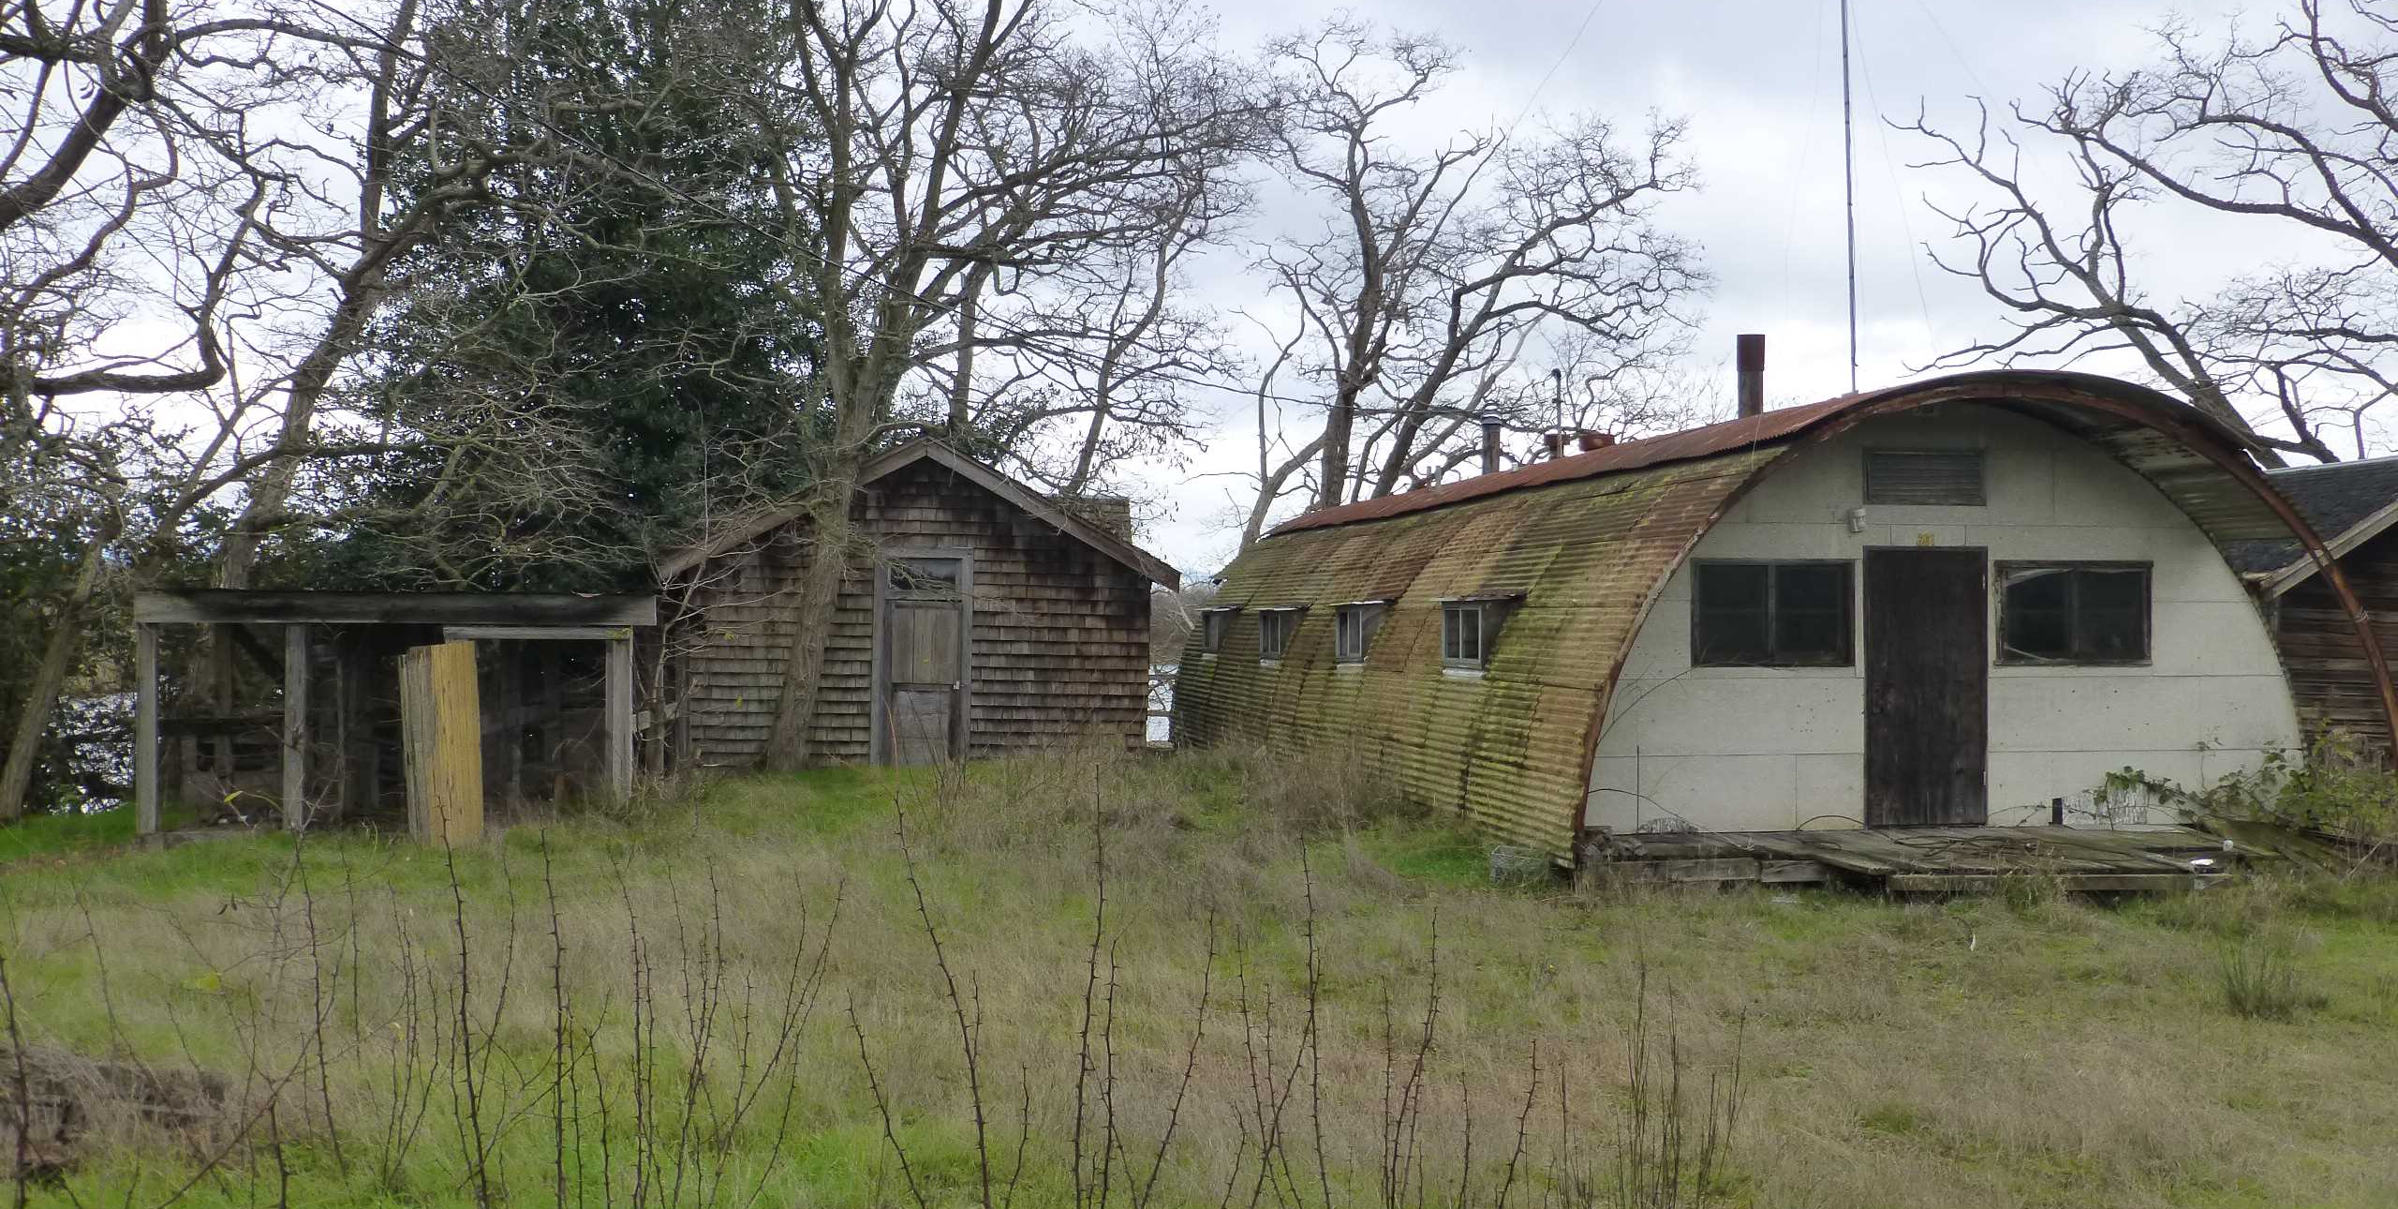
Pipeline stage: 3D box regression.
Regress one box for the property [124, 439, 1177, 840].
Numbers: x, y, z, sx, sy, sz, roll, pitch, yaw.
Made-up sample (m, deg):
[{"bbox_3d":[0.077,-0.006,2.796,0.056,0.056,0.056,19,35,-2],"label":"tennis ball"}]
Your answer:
[{"bbox_3d":[-4.694,-0.109,22.319,9.600,4.000,9.500,0,-1,-10],"label":"property"}]

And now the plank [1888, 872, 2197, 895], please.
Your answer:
[{"bbox_3d":[5.097,1.680,12.550,2.080,0.100,0.060,0,-1,-10],"label":"plank"}]

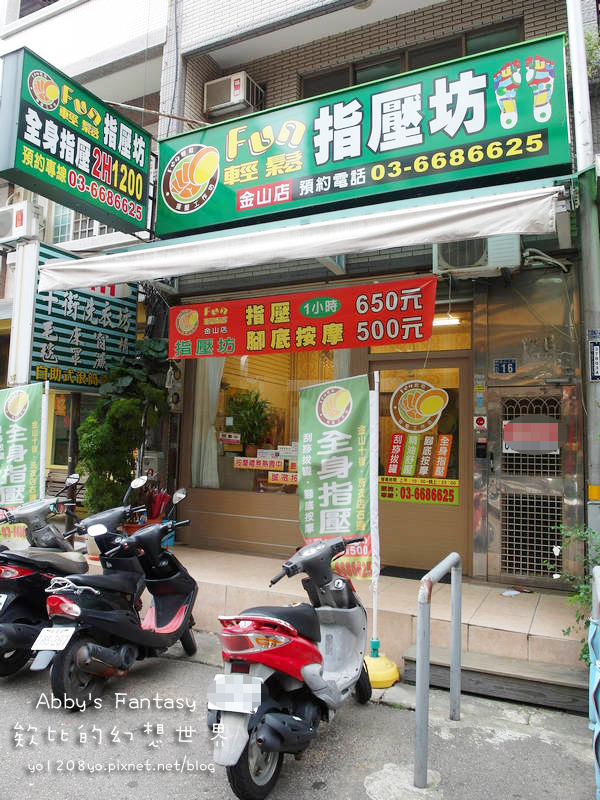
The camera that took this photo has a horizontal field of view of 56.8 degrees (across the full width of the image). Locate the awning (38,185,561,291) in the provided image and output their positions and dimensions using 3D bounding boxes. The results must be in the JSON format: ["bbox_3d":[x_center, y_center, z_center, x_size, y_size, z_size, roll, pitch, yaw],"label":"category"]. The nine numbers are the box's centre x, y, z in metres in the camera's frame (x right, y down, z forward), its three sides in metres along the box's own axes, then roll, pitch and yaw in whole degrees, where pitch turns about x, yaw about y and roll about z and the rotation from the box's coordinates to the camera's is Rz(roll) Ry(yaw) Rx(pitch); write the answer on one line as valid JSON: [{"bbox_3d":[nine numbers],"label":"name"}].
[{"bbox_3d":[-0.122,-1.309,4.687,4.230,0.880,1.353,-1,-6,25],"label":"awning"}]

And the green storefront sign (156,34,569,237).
[{"bbox_3d":[0.358,-2.477,5.661,4.296,1.145,0.270,-1,-4,25],"label":"green storefront sign"}]

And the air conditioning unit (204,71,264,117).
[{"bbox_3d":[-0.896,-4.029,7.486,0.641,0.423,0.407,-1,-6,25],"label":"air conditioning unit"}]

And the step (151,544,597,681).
[{"bbox_3d":[0.219,1.855,5.115,4.400,0.405,1.285,-1,-4,25],"label":"step"}]

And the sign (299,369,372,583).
[{"bbox_3d":[0.263,0.577,4.336,0.595,1.532,0.082,-1,-6,25],"label":"sign"}]

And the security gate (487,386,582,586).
[{"bbox_3d":[2.185,0.802,5.202,0.800,1.881,0.065,-1,-6,25],"label":"security gate"}]

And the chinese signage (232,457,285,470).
[{"bbox_3d":[-0.476,0.733,6.362,0.655,0.123,0.020,-1,-4,25],"label":"chinese signage"}]

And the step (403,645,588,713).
[{"bbox_3d":[1.326,1.907,3.763,1.190,0.185,0.240,-1,-4,25],"label":"step"}]

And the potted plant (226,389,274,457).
[{"bbox_3d":[-0.619,0.304,6.808,0.570,0.860,0.570,1,-4,0],"label":"potted plant"}]

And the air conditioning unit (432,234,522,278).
[{"bbox_3d":[1.648,-1.427,5.141,0.760,0.550,0.290,-1,-4,25],"label":"air conditioning unit"}]

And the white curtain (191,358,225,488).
[{"bbox_3d":[-1.176,0.157,7.014,0.488,1.901,0.130,-1,-6,25],"label":"white curtain"}]

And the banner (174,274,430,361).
[{"bbox_3d":[-0.131,-0.815,5.656,3.007,0.595,0.041,-1,-6,25],"label":"banner"}]

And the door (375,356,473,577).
[{"bbox_3d":[1.187,0.635,5.466,0.990,2.079,0.080,-1,-4,25],"label":"door"}]

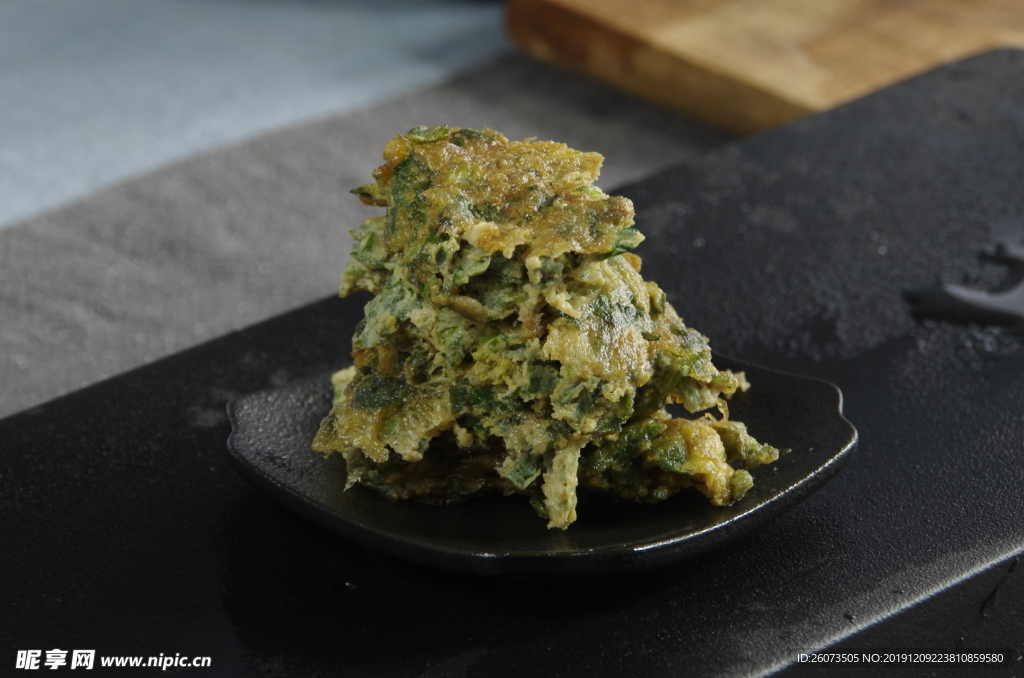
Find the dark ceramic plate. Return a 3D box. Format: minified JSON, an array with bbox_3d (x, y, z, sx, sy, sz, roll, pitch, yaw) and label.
[{"bbox_3d":[0.007,0.029,1.367,0.136,0.021,0.136,19,30,37],"label":"dark ceramic plate"}]

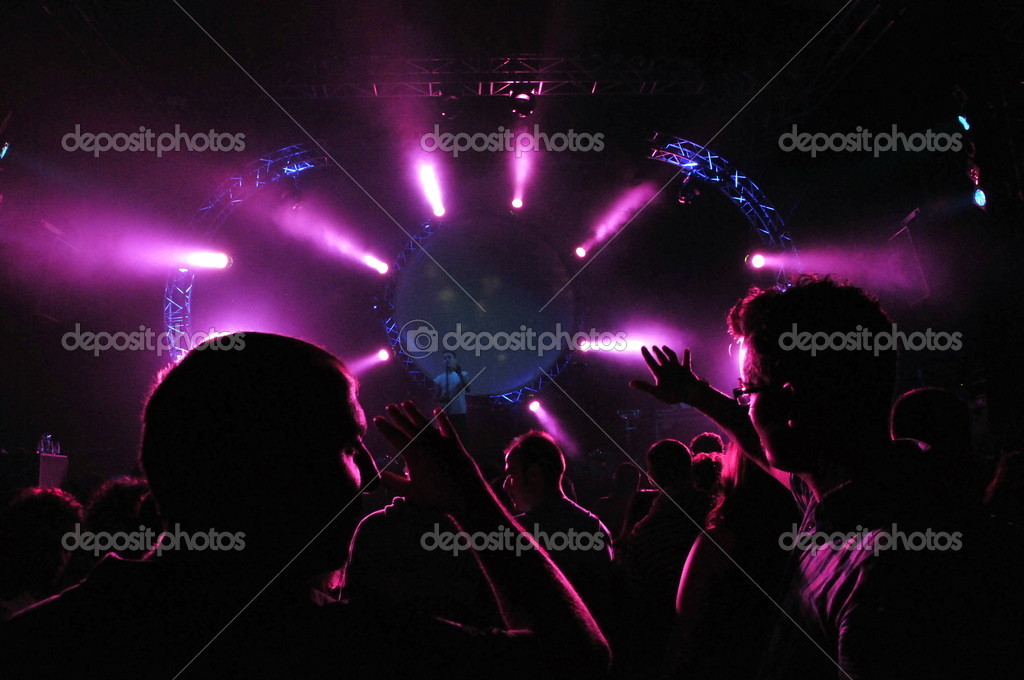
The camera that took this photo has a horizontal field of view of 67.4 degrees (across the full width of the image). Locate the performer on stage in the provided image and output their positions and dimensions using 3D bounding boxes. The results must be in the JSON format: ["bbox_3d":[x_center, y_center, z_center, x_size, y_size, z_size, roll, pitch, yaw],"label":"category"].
[{"bbox_3d":[-0.903,1.038,11.346,0.560,1.760,0.400,-1,-7,11],"label":"performer on stage"}]

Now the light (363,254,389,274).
[{"bbox_3d":[-2.054,-1.146,11.800,0.320,0.330,0.400,-8,-28,43],"label":"light"}]

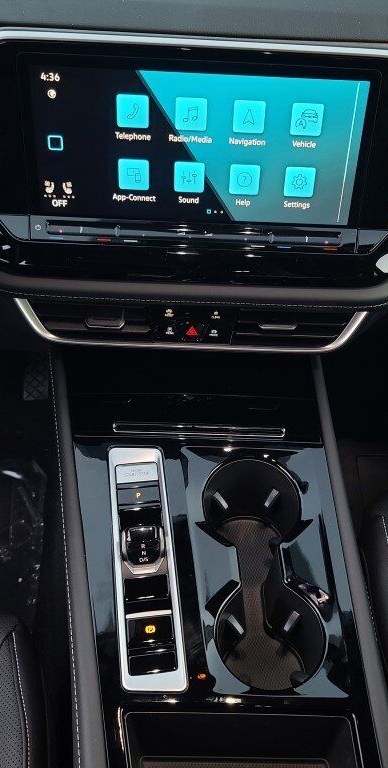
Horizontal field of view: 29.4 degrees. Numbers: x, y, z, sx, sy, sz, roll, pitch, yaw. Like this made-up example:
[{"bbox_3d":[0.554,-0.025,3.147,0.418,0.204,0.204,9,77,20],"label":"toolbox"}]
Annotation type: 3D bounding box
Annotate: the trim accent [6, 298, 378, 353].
[{"bbox_3d":[-0.002,-0.055,0.692,0.335,0.050,0.030,3,45,0],"label":"trim accent"}]

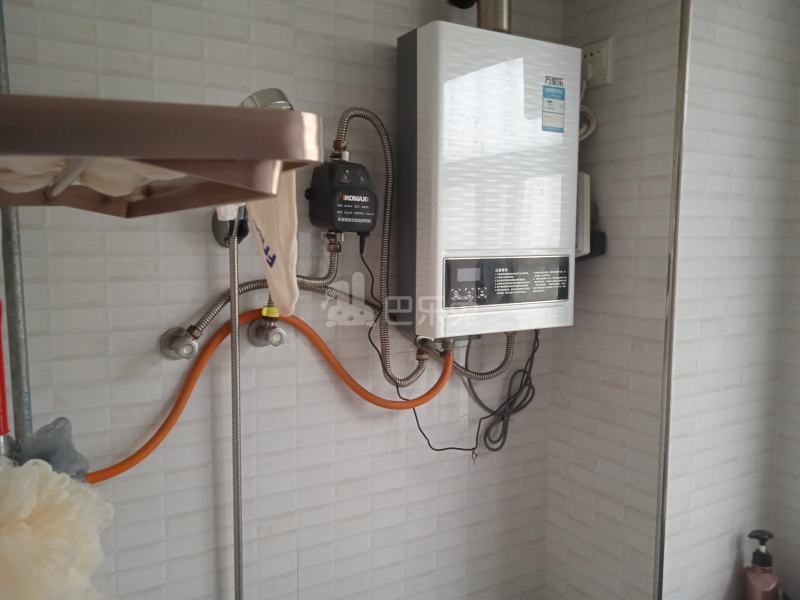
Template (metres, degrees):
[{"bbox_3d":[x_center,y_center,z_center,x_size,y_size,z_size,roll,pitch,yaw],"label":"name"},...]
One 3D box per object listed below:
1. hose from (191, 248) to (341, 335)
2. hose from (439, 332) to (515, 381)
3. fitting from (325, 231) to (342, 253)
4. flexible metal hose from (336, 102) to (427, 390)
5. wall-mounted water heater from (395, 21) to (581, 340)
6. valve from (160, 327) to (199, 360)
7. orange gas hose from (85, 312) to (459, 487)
[{"bbox_3d":[-0.213,-0.018,1.045,0.251,0.130,0.038,-3,6,-31],"label":"hose"},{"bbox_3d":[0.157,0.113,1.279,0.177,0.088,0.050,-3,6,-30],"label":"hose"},{"bbox_3d":[-0.112,-0.099,1.095,0.028,0.037,0.027,0,5,0],"label":"fitting"},{"bbox_3d":[-0.029,-0.083,1.137,0.186,0.484,0.055,-3,6,-31],"label":"flexible metal hose"},{"bbox_3d":[0.168,-0.208,1.220,0.330,0.528,0.128,-3,6,-31],"label":"wall-mounted water heater"},{"bbox_3d":[-0.333,0.071,0.996,0.054,0.054,0.073,-3,6,-30],"label":"valve"},{"bbox_3d":[-0.183,0.136,1.080,0.636,0.240,0.060,-3,6,-31],"label":"orange gas hose"}]

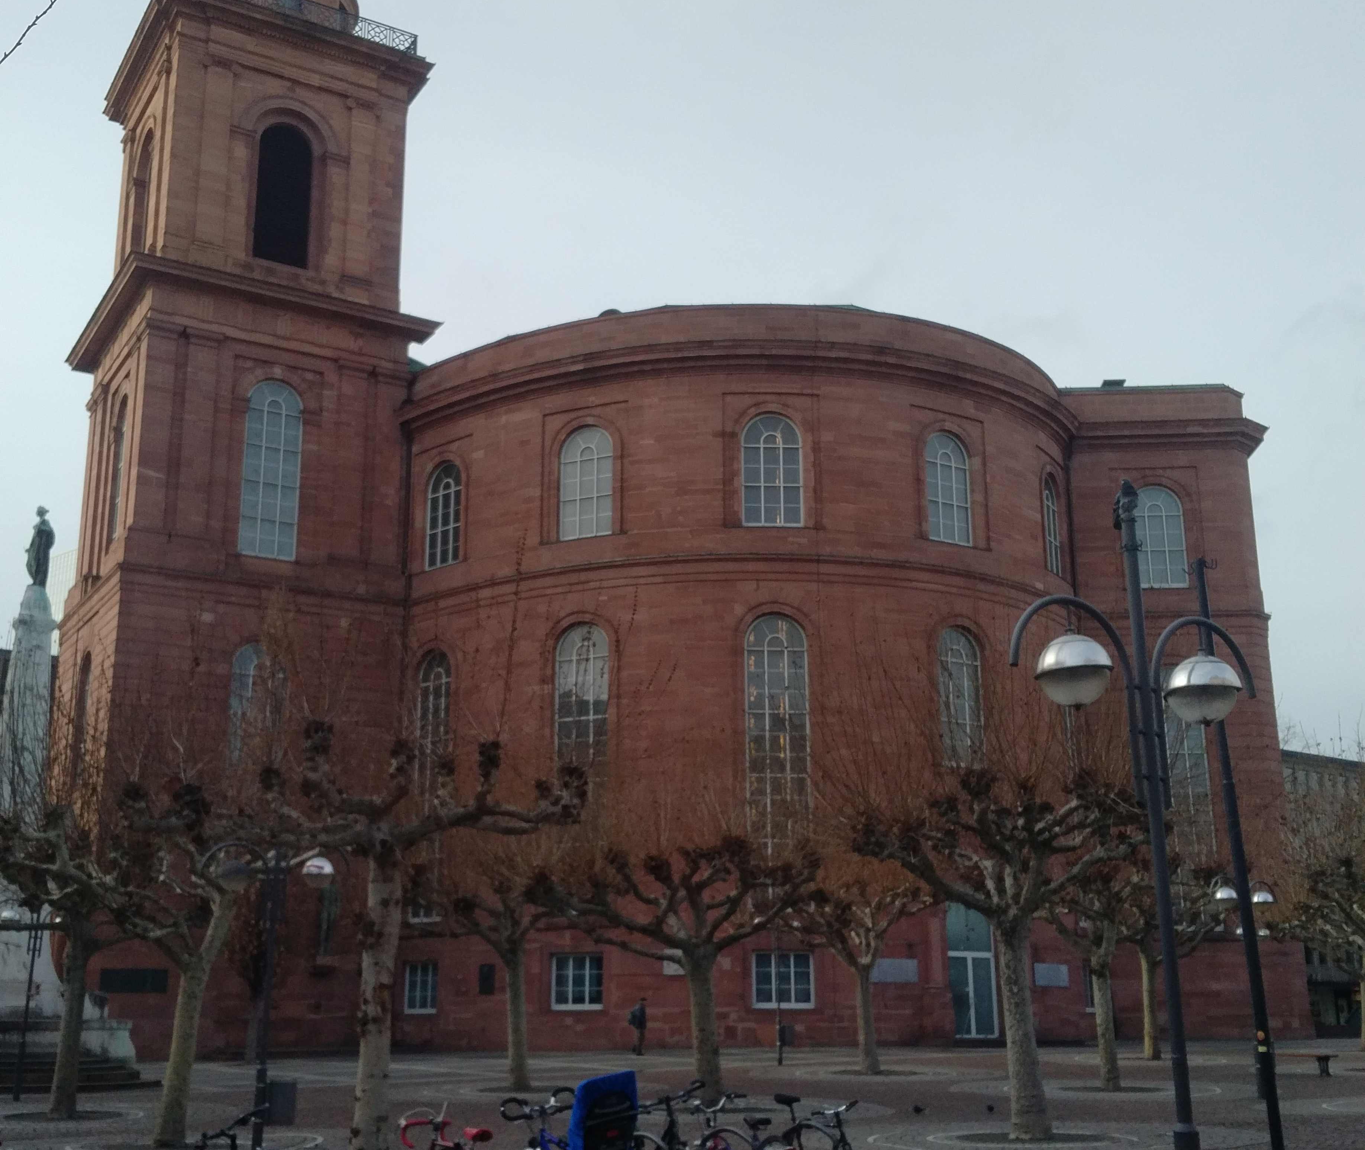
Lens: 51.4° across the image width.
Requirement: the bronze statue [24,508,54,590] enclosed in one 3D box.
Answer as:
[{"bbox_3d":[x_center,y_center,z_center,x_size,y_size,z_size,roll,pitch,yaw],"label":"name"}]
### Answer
[{"bbox_3d":[-15.200,-0.600,33.500,0.680,2.000,0.720,8,-17,-32],"label":"bronze statue"}]

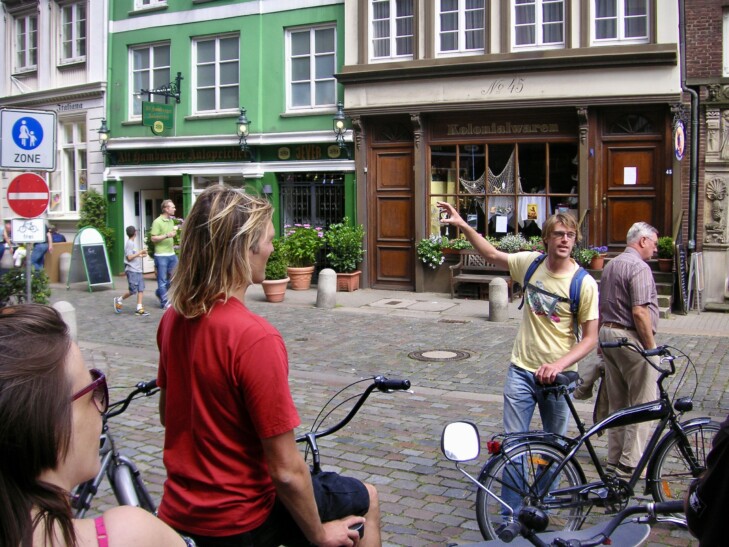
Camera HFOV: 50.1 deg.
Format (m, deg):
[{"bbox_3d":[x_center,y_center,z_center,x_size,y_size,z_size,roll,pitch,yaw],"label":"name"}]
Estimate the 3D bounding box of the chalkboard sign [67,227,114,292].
[{"bbox_3d":[-5.185,-0.266,14.800,0.850,1.200,0.600,4,7,37],"label":"chalkboard sign"}]

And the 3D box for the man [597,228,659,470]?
[{"bbox_3d":[1.816,0.536,5.350,0.380,1.760,0.500,-1,6,-13],"label":"man"}]

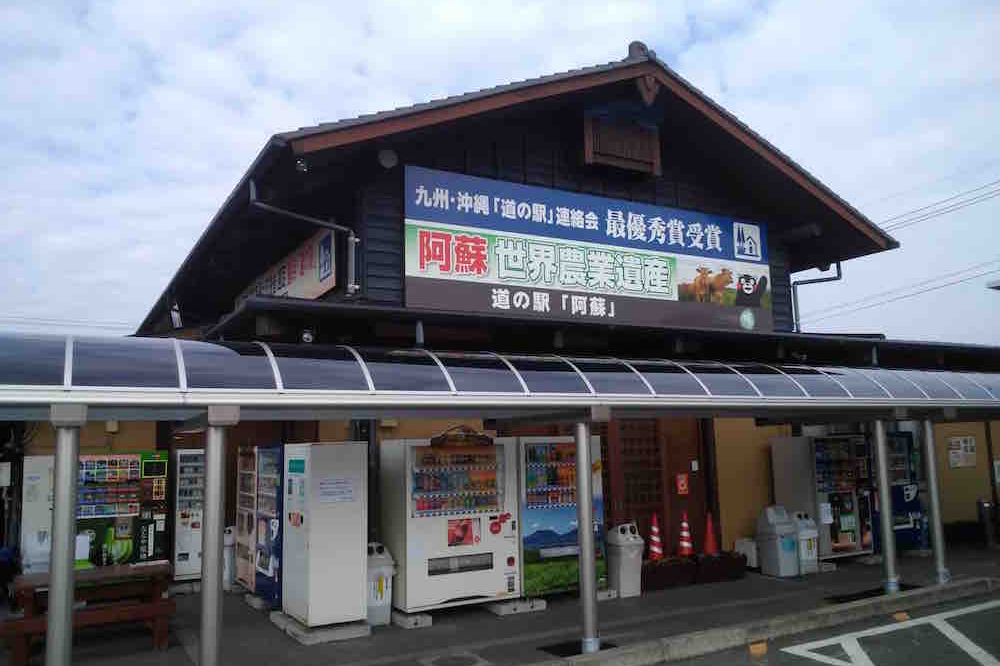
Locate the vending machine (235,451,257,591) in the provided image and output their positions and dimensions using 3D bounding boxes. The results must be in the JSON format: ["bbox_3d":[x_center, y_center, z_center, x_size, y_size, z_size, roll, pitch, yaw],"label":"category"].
[{"bbox_3d":[-3.105,2.487,10.704,0.740,1.827,1.064,3,-9,-31],"label":"vending machine"}]

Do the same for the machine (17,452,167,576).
[{"bbox_3d":[-5.367,2.527,10.350,1.620,1.820,0.750,3,-9,-29],"label":"machine"}]

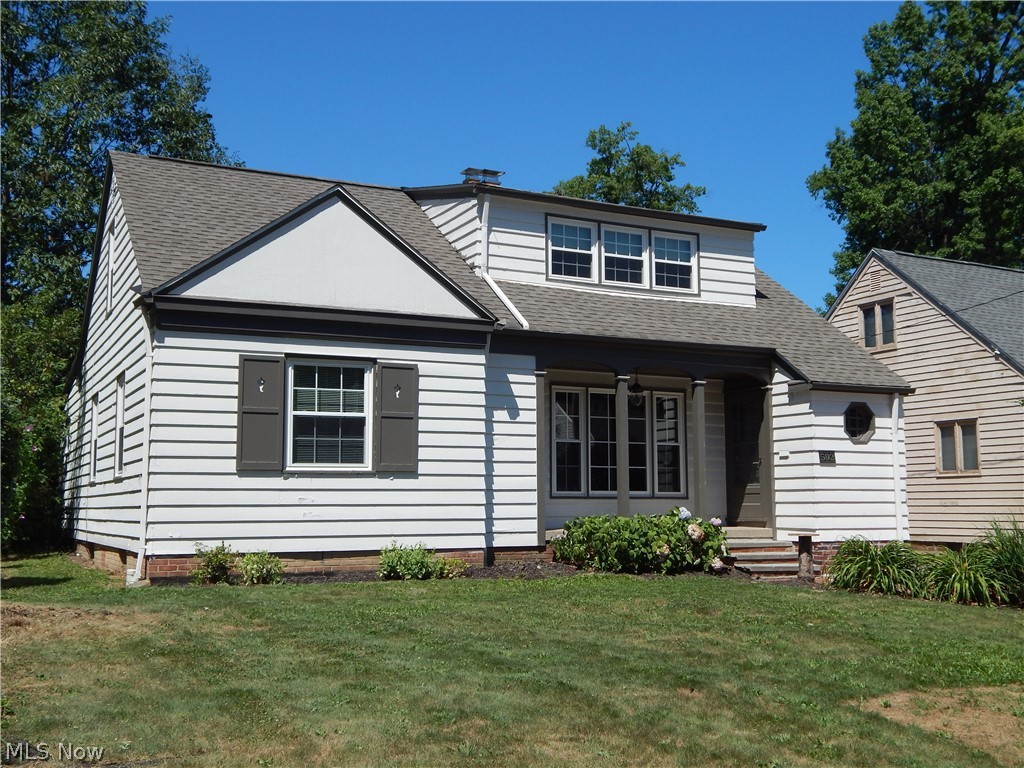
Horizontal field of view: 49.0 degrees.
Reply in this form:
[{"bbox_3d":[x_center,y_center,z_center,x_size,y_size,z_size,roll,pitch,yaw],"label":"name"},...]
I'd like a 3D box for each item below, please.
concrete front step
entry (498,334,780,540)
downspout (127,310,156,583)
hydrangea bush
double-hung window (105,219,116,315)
[{"bbox_3d":[3.677,2.549,16.326,1.310,0.490,0.900,3,-7,-26],"label":"concrete front step"},{"bbox_3d":[1.925,0.831,16.890,4.130,2.740,1.250,3,-7,-26],"label":"entry"},{"bbox_3d":[-4.238,0.730,12.878,0.210,3.060,0.280,3,-7,-26],"label":"downspout"},{"bbox_3d":[1.775,2.131,15.287,2.650,0.890,1.050,3,-7,-26],"label":"hydrangea bush"},{"bbox_3d":[-6.081,-1.749,17.015,0.080,1.360,0.666,3,-7,-26],"label":"double-hung window"}]

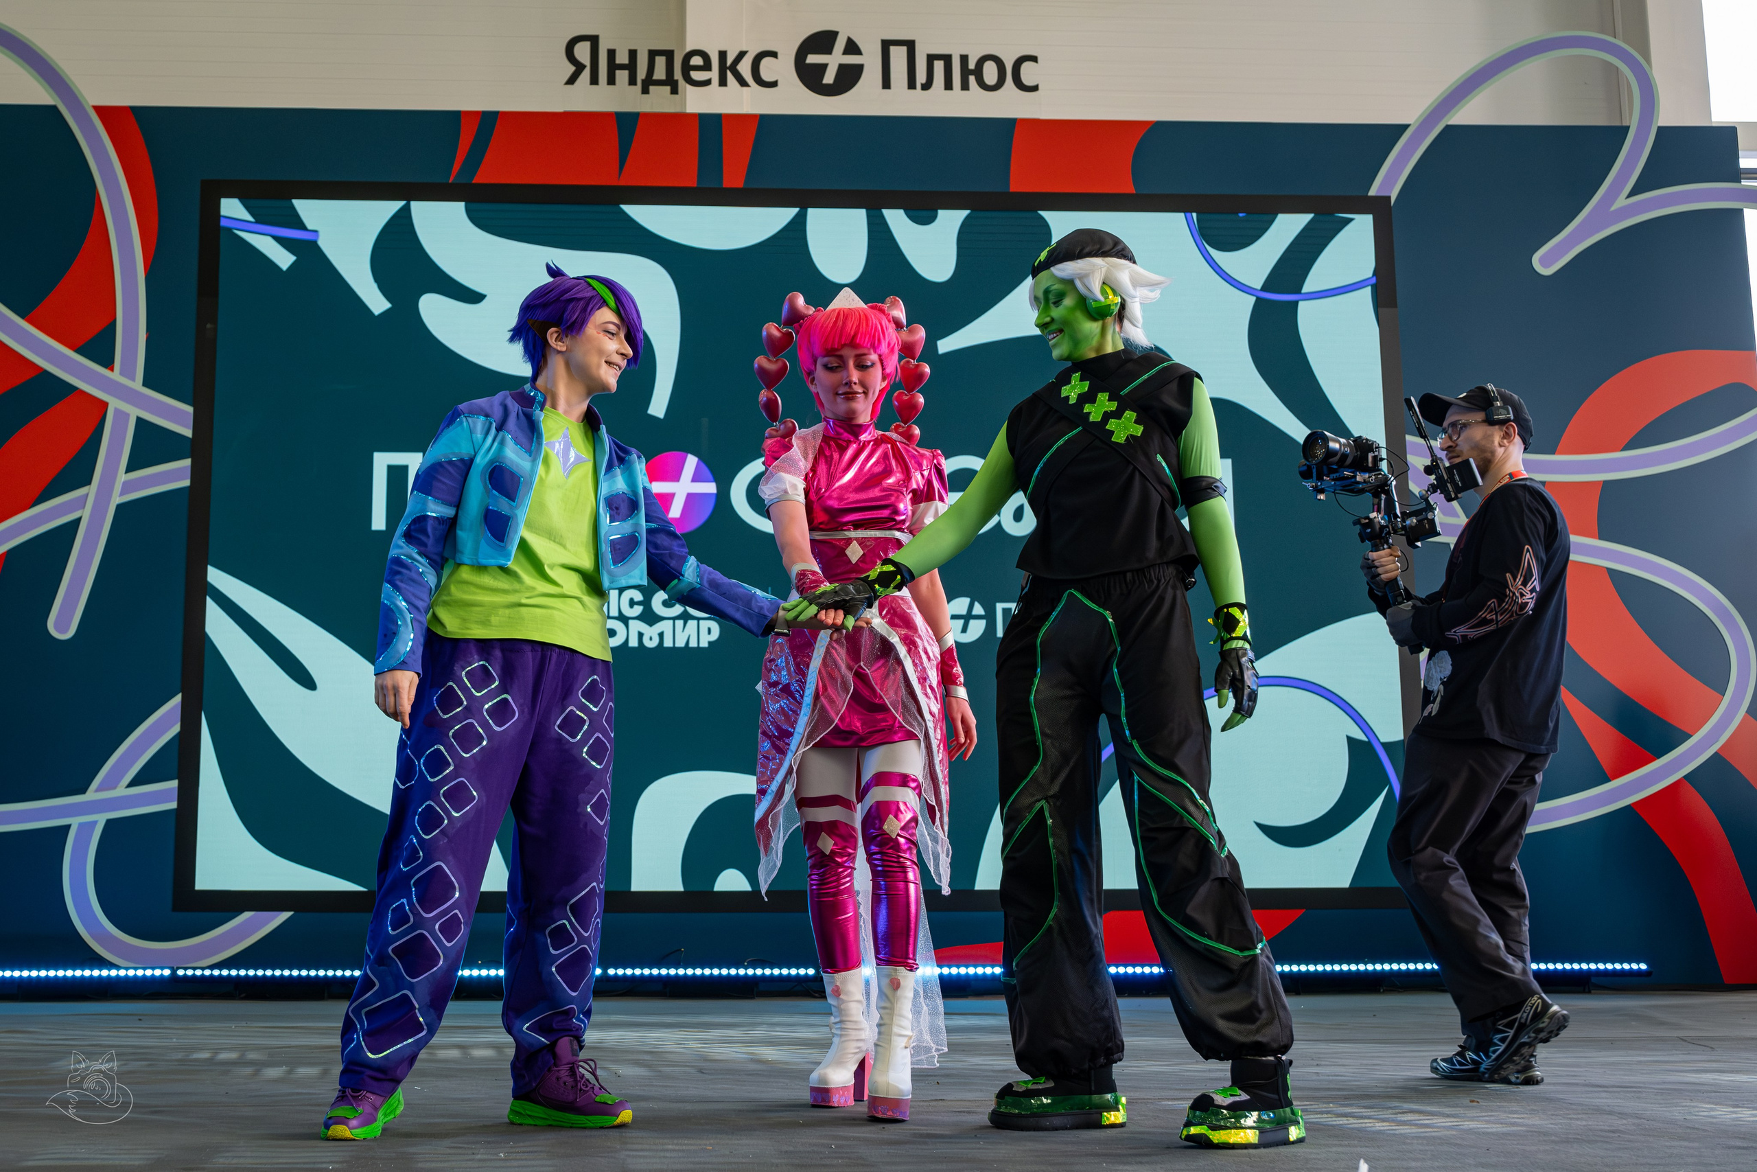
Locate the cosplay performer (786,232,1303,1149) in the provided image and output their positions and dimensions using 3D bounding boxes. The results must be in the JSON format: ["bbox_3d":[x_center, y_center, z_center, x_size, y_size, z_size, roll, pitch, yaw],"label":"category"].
[{"bbox_3d":[0.332,0.159,3.368,0.860,1.860,0.620,-6,-10,38],"label":"cosplay performer"}]

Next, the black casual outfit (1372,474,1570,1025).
[{"bbox_3d":[1.439,0.379,4.043,0.460,1.340,0.480,1,-8,-11],"label":"black casual outfit"}]

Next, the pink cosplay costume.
[{"bbox_3d":[-0.043,0.230,3.762,0.490,1.830,0.480,-1,-8,3],"label":"pink cosplay costume"}]

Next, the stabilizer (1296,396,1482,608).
[{"bbox_3d":[1.238,-0.206,4.030,0.400,0.520,0.250,4,-9,-30],"label":"stabilizer"}]

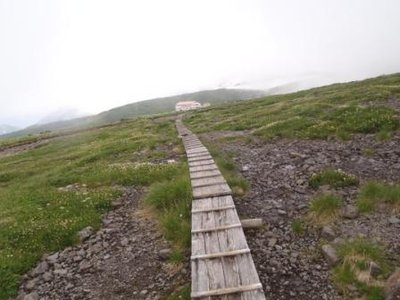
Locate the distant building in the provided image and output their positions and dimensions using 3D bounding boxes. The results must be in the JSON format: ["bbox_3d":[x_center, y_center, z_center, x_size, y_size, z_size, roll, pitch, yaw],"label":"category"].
[{"bbox_3d":[-7.600,-29.900,219.000,17.000,6.200,9.000,-1,6,3],"label":"distant building"}]

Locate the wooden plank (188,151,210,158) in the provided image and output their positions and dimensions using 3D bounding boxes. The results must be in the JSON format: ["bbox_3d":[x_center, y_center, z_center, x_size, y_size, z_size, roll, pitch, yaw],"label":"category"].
[{"bbox_3d":[-0.033,0.110,7.500,0.540,0.060,0.400,-6,9,0],"label":"wooden plank"}]

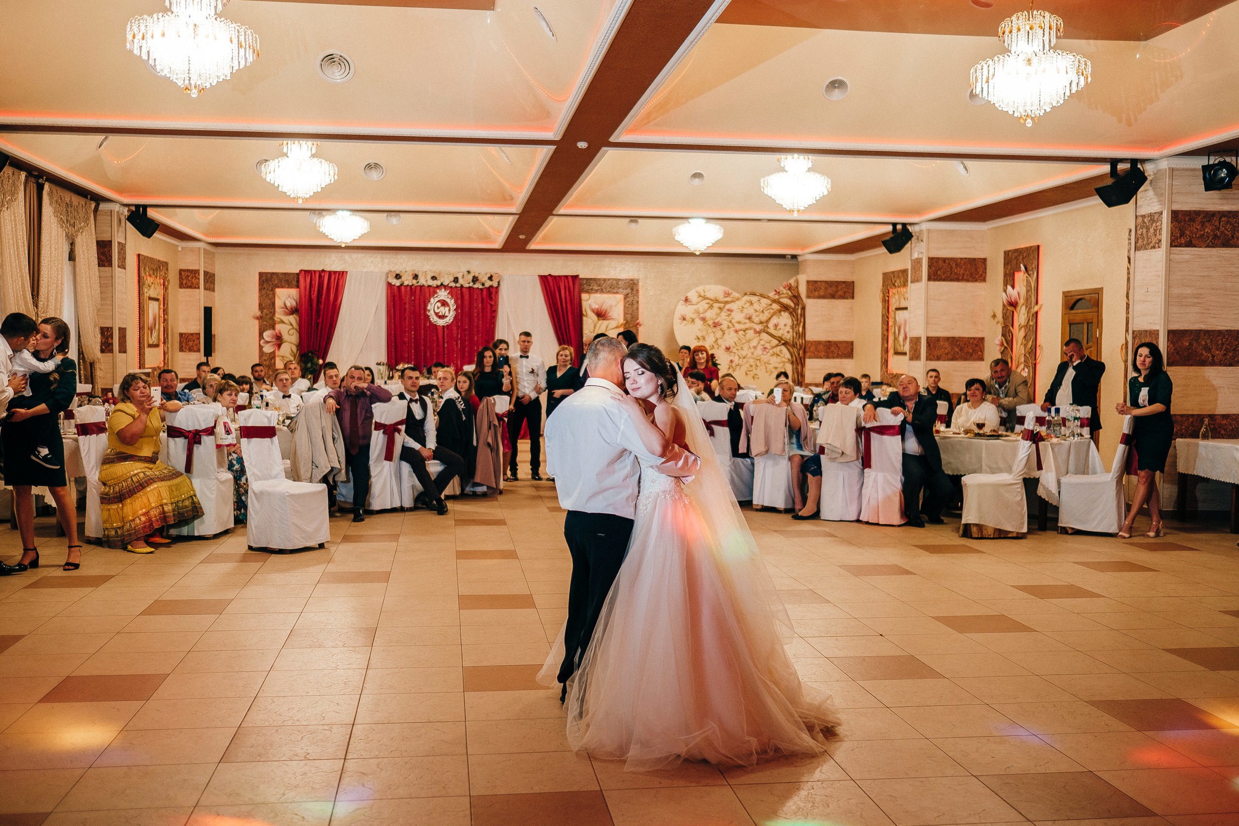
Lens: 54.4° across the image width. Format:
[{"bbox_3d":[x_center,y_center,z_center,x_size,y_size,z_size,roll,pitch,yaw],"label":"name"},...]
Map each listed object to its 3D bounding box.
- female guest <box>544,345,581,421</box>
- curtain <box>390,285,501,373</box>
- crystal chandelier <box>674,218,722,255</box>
[{"bbox_3d":[-0.646,-0.005,14.110,0.480,1.600,0.320,1,3,7],"label":"female guest"},{"bbox_3d":[-3.138,-0.940,21.481,1.962,2.714,0.180,0,3,-8],"label":"curtain"},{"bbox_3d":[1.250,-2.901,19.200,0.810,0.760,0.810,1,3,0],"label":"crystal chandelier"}]

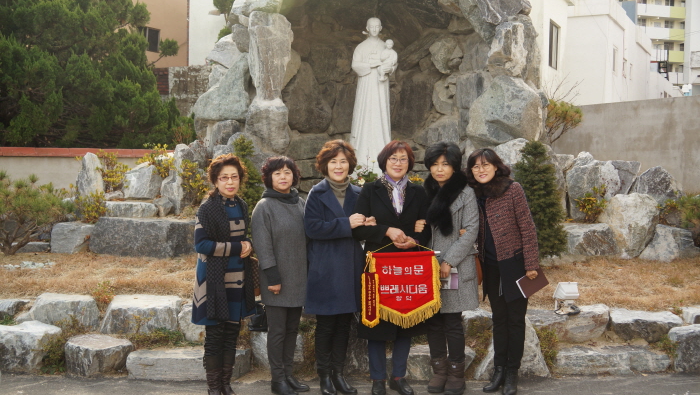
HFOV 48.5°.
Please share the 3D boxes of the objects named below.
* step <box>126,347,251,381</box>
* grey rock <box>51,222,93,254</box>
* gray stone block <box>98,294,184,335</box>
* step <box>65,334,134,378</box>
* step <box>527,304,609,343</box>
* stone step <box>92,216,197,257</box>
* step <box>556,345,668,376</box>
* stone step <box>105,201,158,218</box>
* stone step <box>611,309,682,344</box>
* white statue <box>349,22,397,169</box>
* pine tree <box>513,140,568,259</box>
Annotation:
[{"bbox_3d":[-1.107,1.149,5.392,0.800,0.150,0.320,1,4,0],"label":"step"},{"bbox_3d":[-2.855,0.398,7.966,0.420,0.300,0.380,1,3,5],"label":"grey rock"},{"bbox_3d":[-1.551,0.876,5.848,0.550,0.210,0.420,1,3,8],"label":"gray stone block"},{"bbox_3d":[-1.718,1.110,5.475,0.450,0.195,0.380,1,4,0],"label":"step"},{"bbox_3d":[1.619,0.959,6.000,0.630,0.210,0.460,1,4,-6],"label":"step"},{"bbox_3d":[-2.135,0.393,8.035,0.950,0.360,0.500,2,3,18],"label":"stone step"},{"bbox_3d":[1.884,1.182,5.711,0.800,0.150,0.310,1,4,-7],"label":"step"},{"bbox_3d":[-2.362,0.120,8.401,0.560,0.160,0.360,1,3,8],"label":"stone step"},{"bbox_3d":[2.308,0.990,6.072,0.510,0.180,0.380,1,3,8],"label":"stone step"},{"bbox_3d":[0.256,-1.117,8.647,0.540,1.700,0.450,1,4,0],"label":"white statue"},{"bbox_3d":[1.923,0.014,7.763,0.520,1.180,0.520,1,4,0],"label":"pine tree"}]

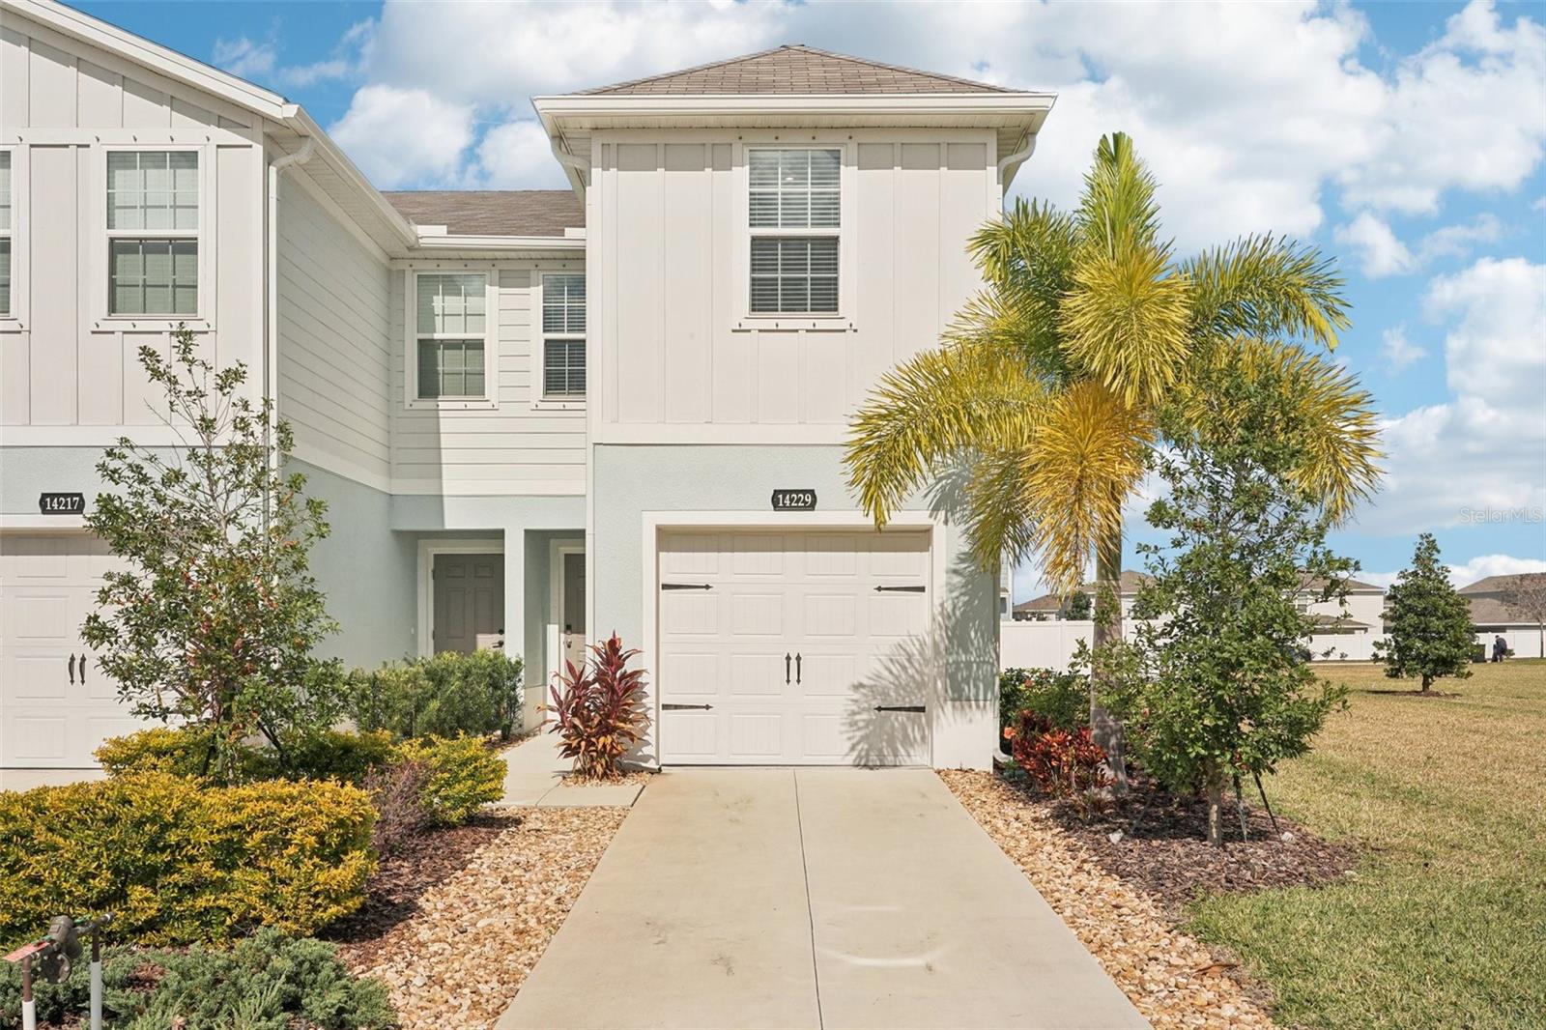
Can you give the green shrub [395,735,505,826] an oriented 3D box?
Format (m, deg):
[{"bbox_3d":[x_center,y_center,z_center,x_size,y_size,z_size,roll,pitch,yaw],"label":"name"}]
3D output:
[{"bbox_3d":[-2.271,1.858,8.750,0.800,0.650,0.750,0,-3,0],"label":"green shrub"}]

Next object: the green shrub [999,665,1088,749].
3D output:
[{"bbox_3d":[2.503,1.872,11.700,0.950,0.930,0.920,0,-3,0],"label":"green shrub"}]

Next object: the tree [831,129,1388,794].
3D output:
[{"bbox_3d":[2.704,-0.442,9.900,4.200,5.150,3.700,0,-3,0],"label":"tree"}]

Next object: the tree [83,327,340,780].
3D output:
[{"bbox_3d":[-4.146,0.321,9.200,1.900,3.450,1.800,0,-3,0],"label":"tree"}]

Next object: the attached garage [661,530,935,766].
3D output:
[{"bbox_3d":[0.194,1.184,11.100,2.450,2.120,0.100,0,-3,0],"label":"attached garage"}]

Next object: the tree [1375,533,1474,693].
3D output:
[{"bbox_3d":[12.562,1.885,24.000,1.930,3.060,1.900,0,-3,0],"label":"tree"}]

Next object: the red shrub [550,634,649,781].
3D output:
[{"bbox_3d":[-1.465,1.611,10.450,0.850,1.230,0.780,0,-3,0],"label":"red shrub"}]

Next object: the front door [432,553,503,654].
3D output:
[{"bbox_3d":[-3.823,1.522,15.700,0.920,2.040,0.070,0,-3,0],"label":"front door"}]

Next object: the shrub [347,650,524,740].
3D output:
[{"bbox_3d":[-3.525,1.891,13.000,1.850,0.950,0.900,0,-3,0],"label":"shrub"}]

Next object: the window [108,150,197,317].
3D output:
[{"bbox_3d":[-5.480,-2.485,11.000,0.820,1.480,0.110,0,-3,0],"label":"window"}]

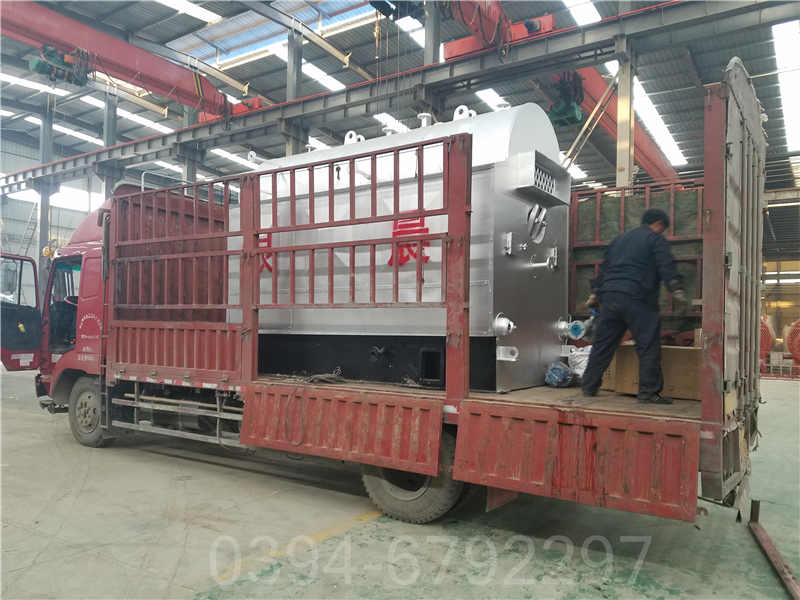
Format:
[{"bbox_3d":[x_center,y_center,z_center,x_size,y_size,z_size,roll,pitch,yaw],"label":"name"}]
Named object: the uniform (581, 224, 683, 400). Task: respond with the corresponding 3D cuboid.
[{"bbox_3d":[1.857,0.100,4.820,0.470,1.400,0.670,2,-3,-38],"label":"uniform"}]

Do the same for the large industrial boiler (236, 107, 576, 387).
[{"bbox_3d":[0.041,-0.555,6.798,3.592,2.790,1.910,-1,-3,33],"label":"large industrial boiler"}]

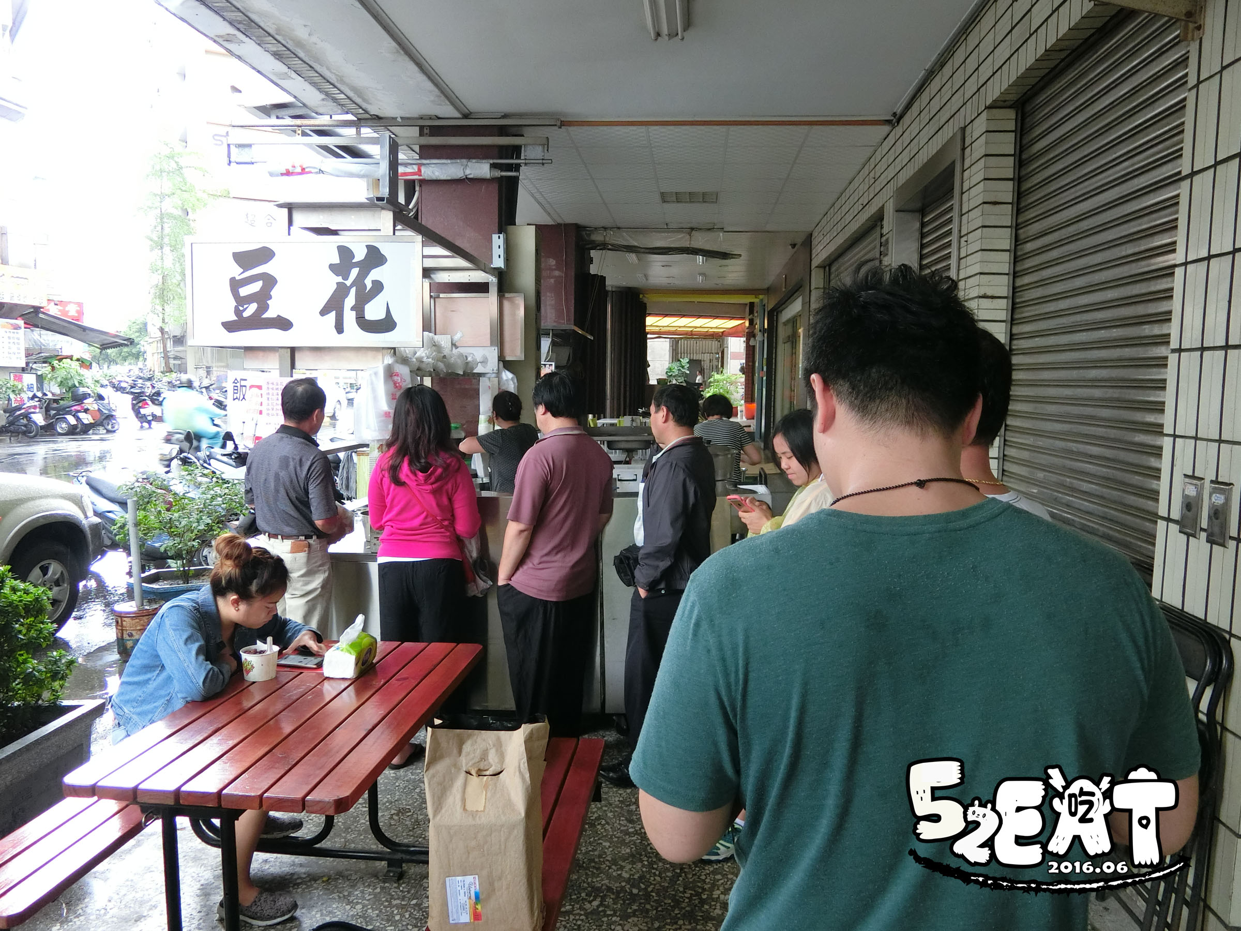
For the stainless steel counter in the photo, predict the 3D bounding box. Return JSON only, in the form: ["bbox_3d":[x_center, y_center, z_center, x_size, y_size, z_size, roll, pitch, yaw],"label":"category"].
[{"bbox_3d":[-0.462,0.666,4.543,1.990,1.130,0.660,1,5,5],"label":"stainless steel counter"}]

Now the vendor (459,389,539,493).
[{"bbox_3d":[-0.671,0.368,5.282,0.580,1.590,0.420,-1,5,-22],"label":"vendor"}]

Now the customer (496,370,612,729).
[{"bbox_3d":[-0.269,0.453,3.792,0.490,1.690,0.330,-2,6,-25],"label":"customer"}]

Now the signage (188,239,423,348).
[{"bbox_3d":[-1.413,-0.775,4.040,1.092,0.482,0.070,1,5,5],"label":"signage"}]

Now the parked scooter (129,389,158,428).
[{"bbox_3d":[-13.027,-1.550,24.500,0.700,1.100,1.750,-4,7,-40],"label":"parked scooter"}]

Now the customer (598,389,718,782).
[{"bbox_3d":[0.166,0.487,3.625,0.390,1.660,0.460,4,6,32],"label":"customer"}]

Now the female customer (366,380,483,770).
[{"bbox_3d":[-0.833,0.481,3.804,0.470,1.620,0.320,0,5,-5],"label":"female customer"}]

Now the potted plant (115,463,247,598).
[{"bbox_3d":[-2.828,0.566,5.794,0.760,1.060,0.600,1,5,5],"label":"potted plant"}]

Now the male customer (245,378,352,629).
[{"bbox_3d":[-1.474,0.425,4.079,0.500,1.670,0.340,2,5,10],"label":"male customer"}]

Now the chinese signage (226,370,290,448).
[{"bbox_3d":[-2.640,-0.399,6.550,0.531,0.595,0.040,1,5,5],"label":"chinese signage"}]

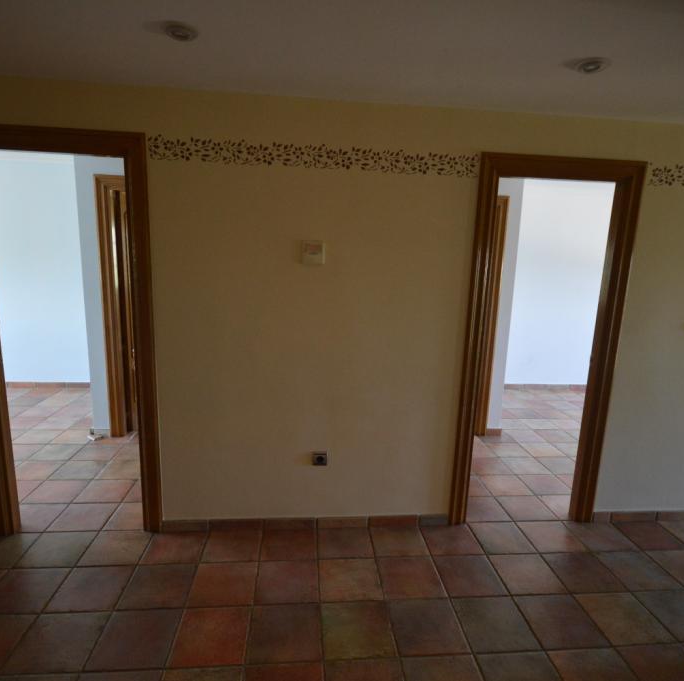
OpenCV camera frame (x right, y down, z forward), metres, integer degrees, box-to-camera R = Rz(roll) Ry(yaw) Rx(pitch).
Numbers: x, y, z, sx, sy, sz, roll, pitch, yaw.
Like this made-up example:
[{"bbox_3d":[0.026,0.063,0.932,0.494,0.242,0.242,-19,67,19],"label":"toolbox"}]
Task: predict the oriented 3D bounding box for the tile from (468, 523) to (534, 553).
[{"bbox_3d":[0.938,1.162,2.504,0.299,0.012,0.280,1,11,-5],"label":"tile"}]

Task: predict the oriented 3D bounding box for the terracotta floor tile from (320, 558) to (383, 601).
[{"bbox_3d":[0.044,1.211,2.155,0.304,0.010,0.288,1,11,-5],"label":"terracotta floor tile"}]

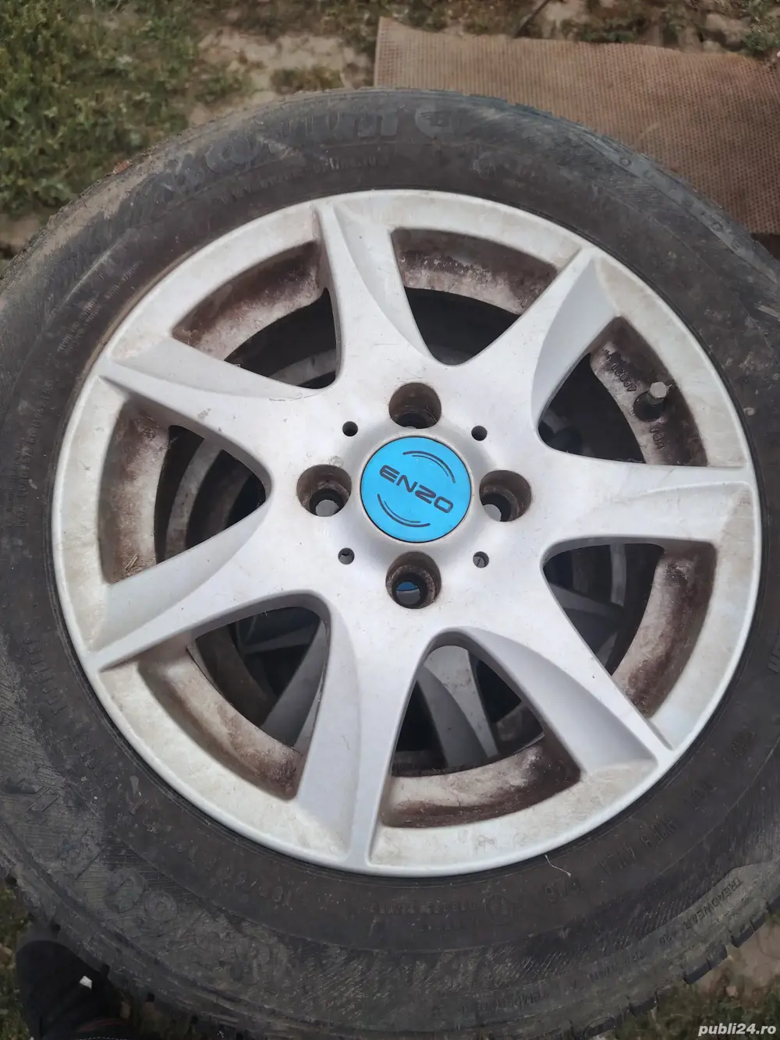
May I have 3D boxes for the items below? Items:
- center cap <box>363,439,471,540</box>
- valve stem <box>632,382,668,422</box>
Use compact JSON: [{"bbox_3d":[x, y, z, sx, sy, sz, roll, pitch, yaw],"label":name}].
[{"bbox_3d":[0.014,-0.015,0.397,0.060,0.012,0.060,26,76,4],"label":"center cap"},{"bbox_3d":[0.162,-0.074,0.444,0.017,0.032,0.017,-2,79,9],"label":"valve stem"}]

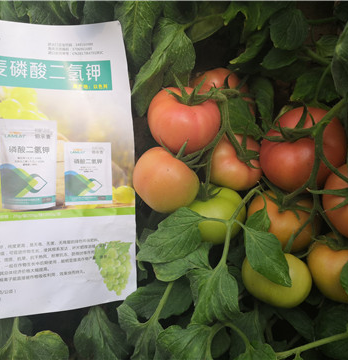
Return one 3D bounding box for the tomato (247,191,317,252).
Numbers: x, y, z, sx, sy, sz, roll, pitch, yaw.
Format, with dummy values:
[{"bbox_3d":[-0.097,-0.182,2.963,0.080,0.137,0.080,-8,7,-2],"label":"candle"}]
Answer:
[{"bbox_3d":[0.121,0.047,0.420,0.077,0.068,0.077,0,49,0],"label":"tomato"}]

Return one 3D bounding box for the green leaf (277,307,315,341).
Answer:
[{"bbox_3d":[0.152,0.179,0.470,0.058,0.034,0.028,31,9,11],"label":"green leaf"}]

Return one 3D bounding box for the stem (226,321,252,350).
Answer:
[{"bbox_3d":[0.069,0.164,0.395,0.027,0.032,0.014,0,6,0],"label":"stem"}]

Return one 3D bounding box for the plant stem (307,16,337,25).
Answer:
[{"bbox_3d":[0.188,-0.202,0.475,0.037,0.007,0.007,-6,12,1],"label":"plant stem"}]

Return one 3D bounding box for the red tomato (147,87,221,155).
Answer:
[{"bbox_3d":[0.010,-0.065,0.410,0.080,0.072,0.080,5,37,-3],"label":"red tomato"}]

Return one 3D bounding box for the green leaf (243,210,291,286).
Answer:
[{"bbox_3d":[0.090,0.069,0.365,0.043,0.074,0.020,-36,-9,-4],"label":"green leaf"}]

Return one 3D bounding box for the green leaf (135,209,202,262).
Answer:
[{"bbox_3d":[-0.005,0.057,0.390,0.072,0.052,0.024,-23,0,-2],"label":"green leaf"}]

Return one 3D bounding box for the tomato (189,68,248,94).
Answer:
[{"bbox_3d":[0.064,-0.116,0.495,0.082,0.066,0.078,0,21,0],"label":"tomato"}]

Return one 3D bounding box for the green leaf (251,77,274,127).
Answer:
[{"bbox_3d":[0.099,-0.087,0.420,0.026,0.058,0.022,-12,-6,3],"label":"green leaf"}]

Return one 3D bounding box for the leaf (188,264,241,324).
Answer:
[{"bbox_3d":[0.042,0.118,0.385,0.053,0.062,0.028,6,-6,0],"label":"leaf"}]

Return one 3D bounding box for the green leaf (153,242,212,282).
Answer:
[{"bbox_3d":[0.007,0.082,0.375,0.061,0.040,0.024,-15,0,-1],"label":"green leaf"}]

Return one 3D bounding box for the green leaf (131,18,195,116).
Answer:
[{"bbox_3d":[-0.010,-0.120,0.395,0.054,0.102,0.028,26,6,15],"label":"green leaf"}]

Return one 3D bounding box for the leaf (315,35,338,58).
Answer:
[{"bbox_3d":[0.213,-0.185,0.520,0.038,0.036,0.018,0,6,0],"label":"leaf"}]

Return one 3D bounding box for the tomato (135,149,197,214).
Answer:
[{"bbox_3d":[-0.009,-0.001,0.405,0.072,0.068,0.072,27,12,-5],"label":"tomato"}]

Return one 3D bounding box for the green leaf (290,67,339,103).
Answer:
[{"bbox_3d":[0.169,-0.115,0.450,0.056,0.043,0.024,-1,-9,6],"label":"green leaf"}]

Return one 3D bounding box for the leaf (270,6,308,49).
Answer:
[{"bbox_3d":[0.139,-0.181,0.450,0.045,0.050,0.020,3,-3,4],"label":"leaf"}]

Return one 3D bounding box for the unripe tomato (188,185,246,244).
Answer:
[{"bbox_3d":[0.047,0.038,0.405,0.064,0.062,0.064,0,14,0],"label":"unripe tomato"}]

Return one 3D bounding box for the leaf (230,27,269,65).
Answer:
[{"bbox_3d":[0.097,-0.172,0.480,0.048,0.050,0.024,0,6,0],"label":"leaf"}]

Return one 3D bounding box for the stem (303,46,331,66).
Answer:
[{"bbox_3d":[0.182,-0.157,0.475,0.044,0.009,0.009,32,-14,18],"label":"stem"}]

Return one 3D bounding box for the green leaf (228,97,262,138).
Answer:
[{"bbox_3d":[0.078,-0.068,0.410,0.038,0.045,0.020,-12,-6,2],"label":"green leaf"}]

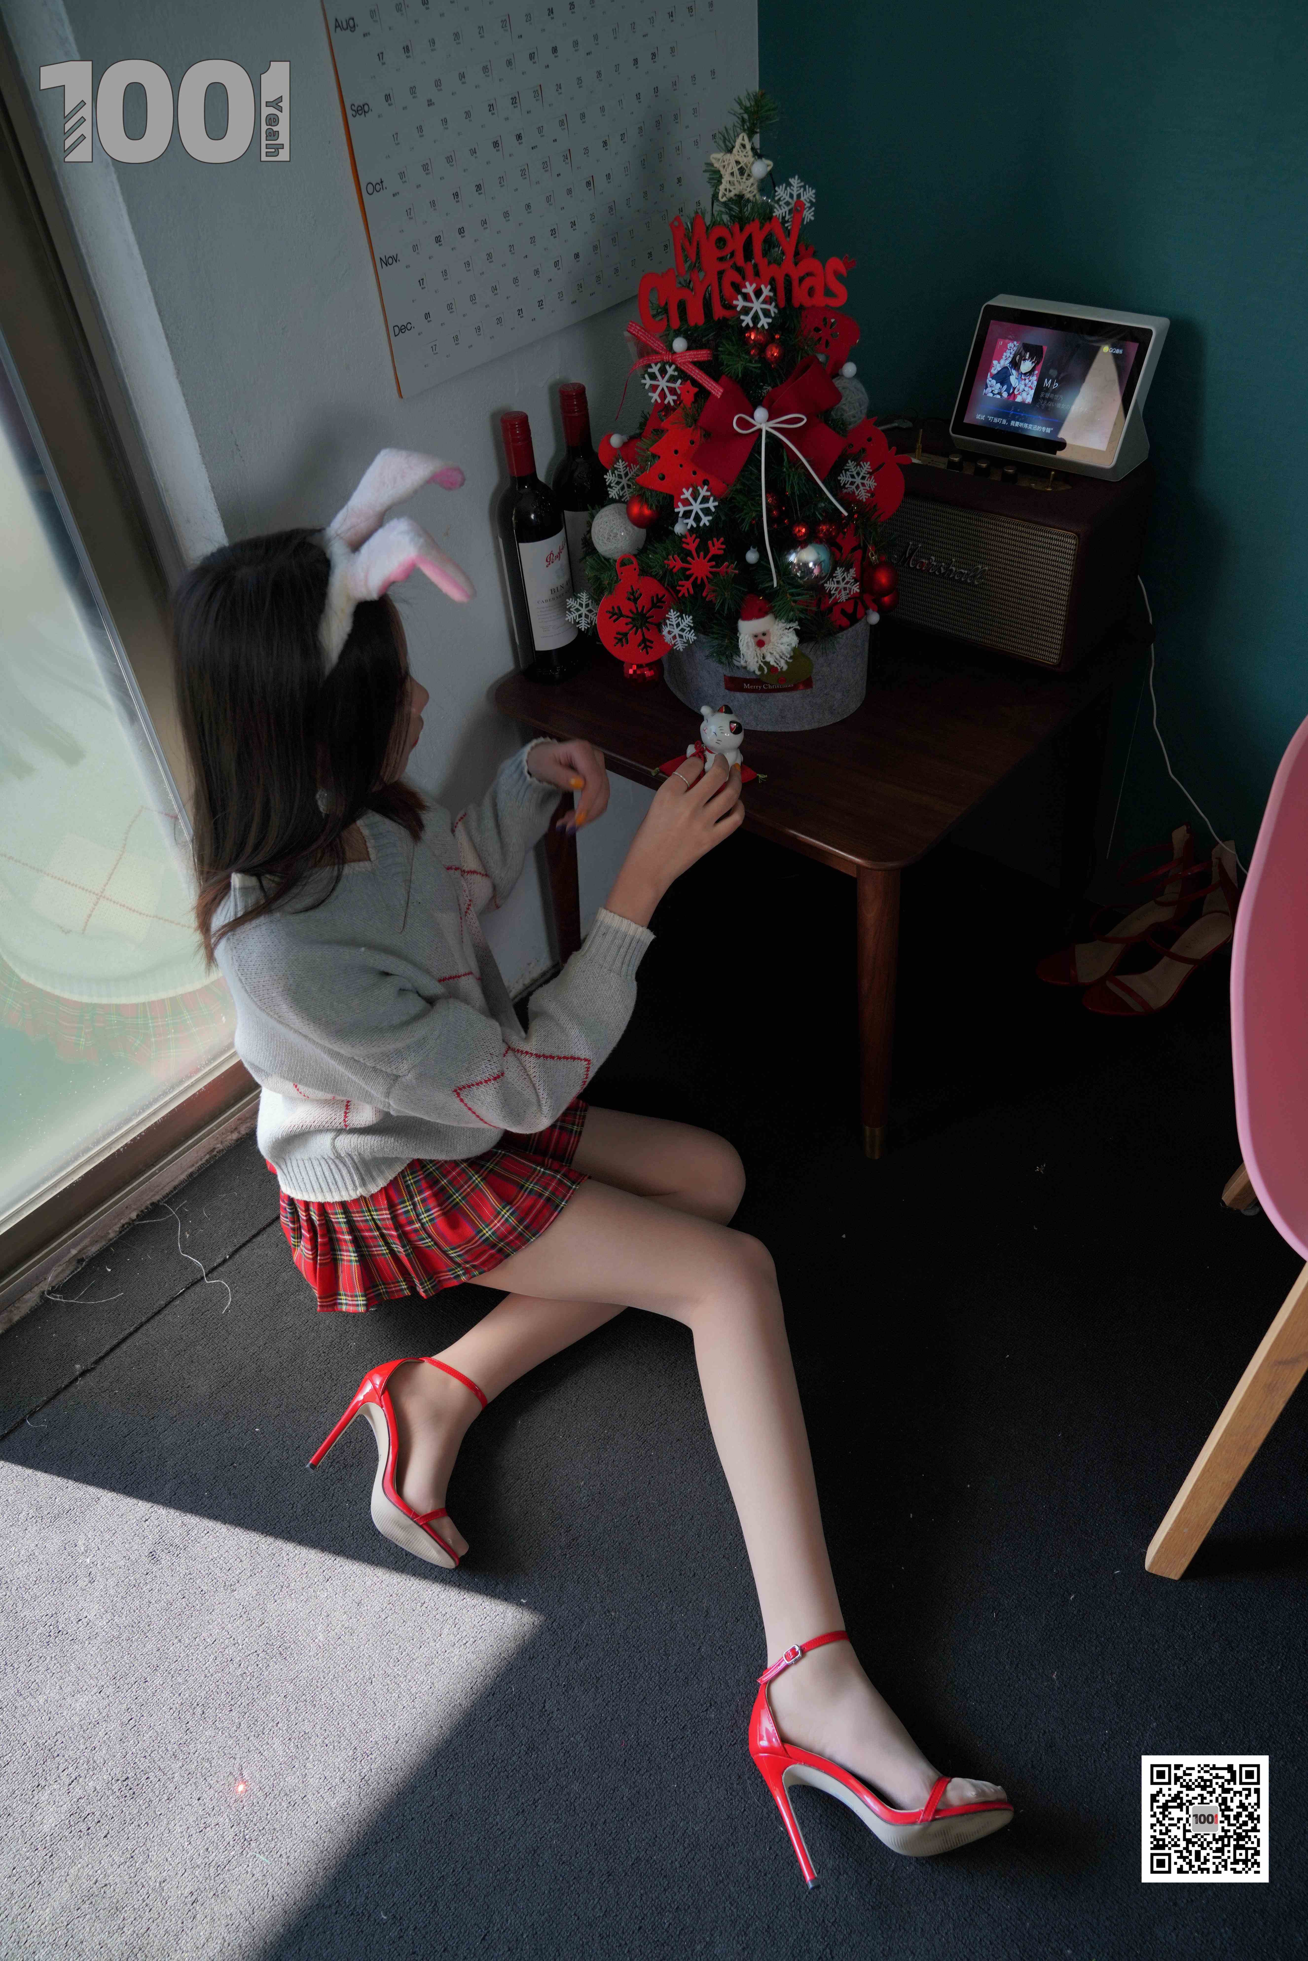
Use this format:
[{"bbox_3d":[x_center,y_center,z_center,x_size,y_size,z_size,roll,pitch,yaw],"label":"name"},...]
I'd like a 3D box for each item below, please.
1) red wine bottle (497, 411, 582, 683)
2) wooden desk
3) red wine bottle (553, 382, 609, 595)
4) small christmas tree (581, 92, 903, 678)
[{"bbox_3d":[-0.138,-0.494,1.511,0.076,0.304,0.076,-3,43,3],"label":"red wine bottle"},{"bbox_3d":[0.215,-0.207,1.748,0.589,0.488,0.589,28,52,31],"label":"wooden desk"},{"bbox_3d":[-0.079,-0.552,1.566,0.076,0.304,0.076,-13,43,-8],"label":"red wine bottle"},{"bbox_3d":[0.116,-0.594,1.340,0.360,0.546,0.340,3,44,9],"label":"small christmas tree"}]

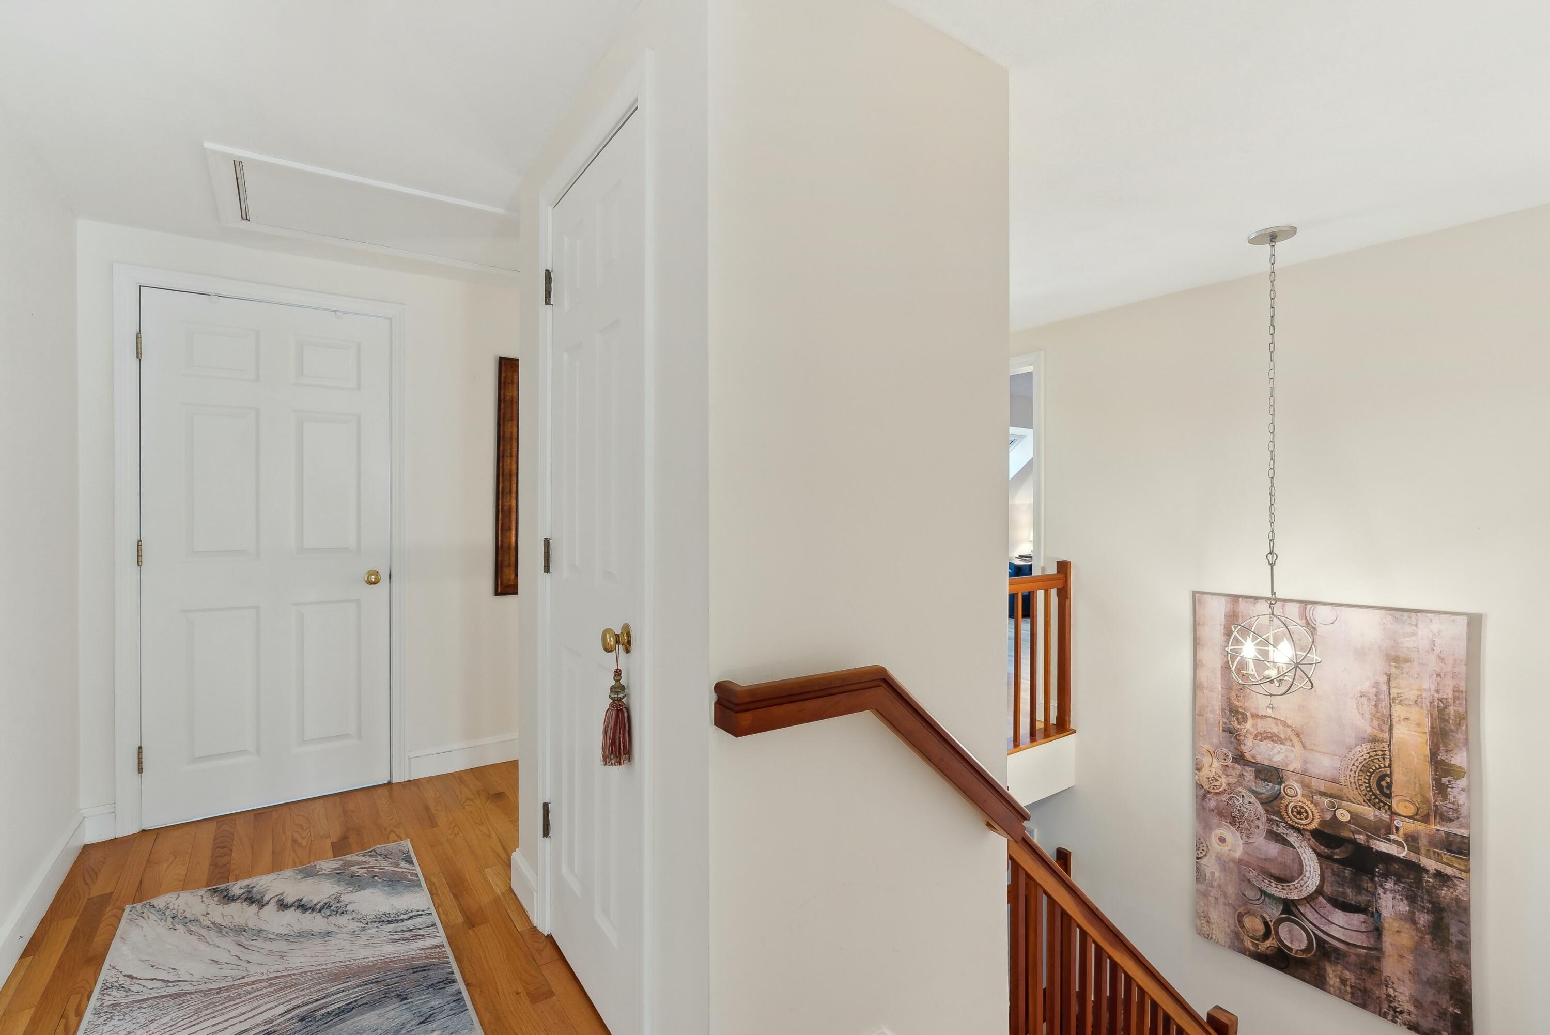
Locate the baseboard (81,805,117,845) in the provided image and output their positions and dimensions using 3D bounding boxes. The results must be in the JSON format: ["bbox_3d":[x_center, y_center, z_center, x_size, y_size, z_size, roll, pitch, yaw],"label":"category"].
[{"bbox_3d":[-2.450,1.109,2.495,0.093,0.130,0.018,0,0,-35],"label":"baseboard"}]

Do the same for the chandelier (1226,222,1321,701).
[{"bbox_3d":[1.886,-0.190,2.615,0.315,1.780,0.315,0,0,-35],"label":"chandelier"}]

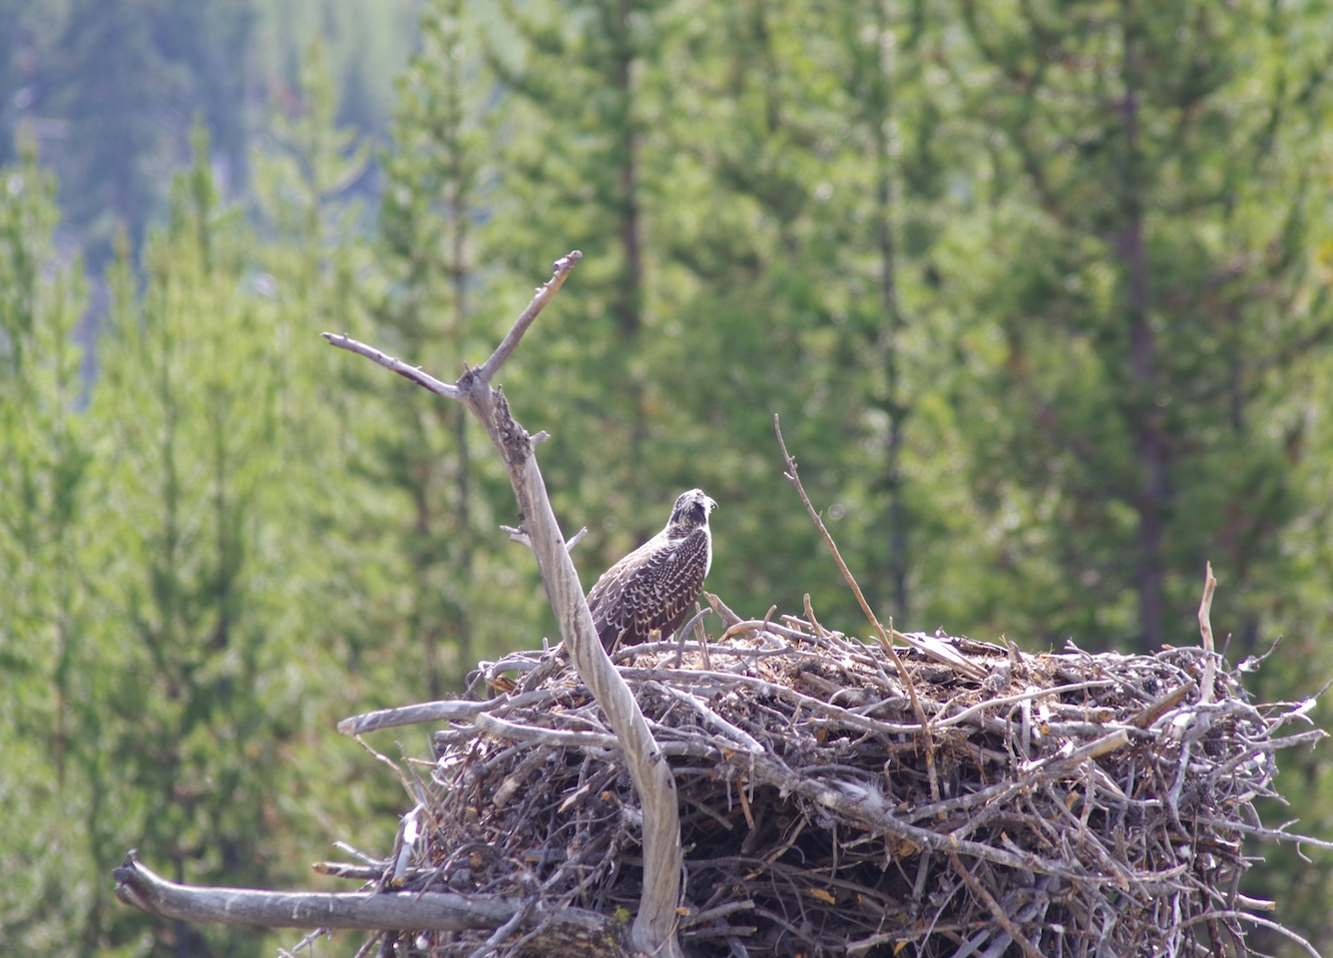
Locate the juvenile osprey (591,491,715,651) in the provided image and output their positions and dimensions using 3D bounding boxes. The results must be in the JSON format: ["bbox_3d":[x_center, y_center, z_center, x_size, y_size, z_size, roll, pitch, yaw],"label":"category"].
[{"bbox_3d":[-0.039,0.226,38.000,0.350,0.410,0.180,-4,5,-38],"label":"juvenile osprey"}]

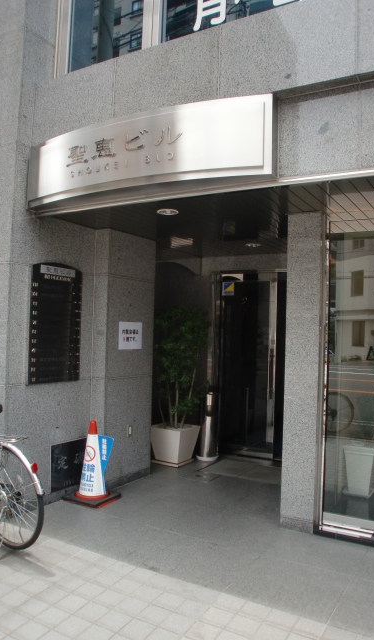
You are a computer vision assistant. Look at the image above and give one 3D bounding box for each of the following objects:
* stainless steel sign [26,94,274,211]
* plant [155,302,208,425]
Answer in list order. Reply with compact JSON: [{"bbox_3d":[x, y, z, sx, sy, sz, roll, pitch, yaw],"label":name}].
[{"bbox_3d":[-0.416,-1.169,3.754,2.183,0.503,0.319,1,-2,31],"label":"stainless steel sign"},{"bbox_3d":[-0.090,0.564,6.117,0.680,1.419,0.680,2,-2,0],"label":"plant"}]

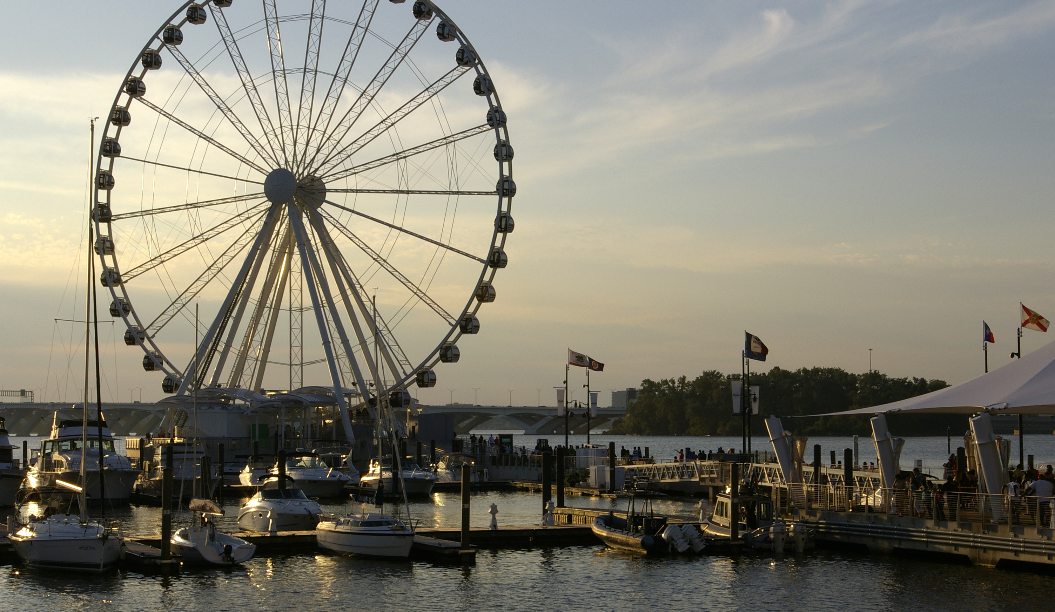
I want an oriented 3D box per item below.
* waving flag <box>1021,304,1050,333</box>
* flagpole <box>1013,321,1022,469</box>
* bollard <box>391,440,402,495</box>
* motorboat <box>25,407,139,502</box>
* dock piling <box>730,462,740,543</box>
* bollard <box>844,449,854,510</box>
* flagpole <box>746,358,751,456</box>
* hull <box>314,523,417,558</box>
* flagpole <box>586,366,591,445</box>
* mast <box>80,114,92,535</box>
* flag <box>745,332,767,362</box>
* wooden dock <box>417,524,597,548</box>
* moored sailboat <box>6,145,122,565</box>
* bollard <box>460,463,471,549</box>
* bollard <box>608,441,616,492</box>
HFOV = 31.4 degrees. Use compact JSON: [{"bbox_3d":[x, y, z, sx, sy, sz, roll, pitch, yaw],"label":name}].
[{"bbox_3d":[26.778,0.647,98.661,1.500,1.500,0.300,0,-4,-6],"label":"waving flag"},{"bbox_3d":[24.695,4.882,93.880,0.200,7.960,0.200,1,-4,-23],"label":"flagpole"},{"bbox_3d":[-8.859,11.014,125.866,0.370,3.640,0.370,1,-4,-23],"label":"bollard"},{"bbox_3d":[-32.717,10.815,137.308,4.800,6.600,14.000,2,-4,-27],"label":"motorboat"},{"bbox_3d":[8.743,8.374,79.026,0.340,3.513,0.340,0,-4,0],"label":"dock piling"},{"bbox_3d":[18.091,9.840,105.586,0.420,3.500,0.420,0,-4,0],"label":"bollard"},{"bbox_3d":[16.984,8.254,143.767,0.180,8.550,0.180,0,-4,0],"label":"flagpole"},{"bbox_3d":[-6.090,9.391,75.328,2.350,1.150,7.800,2,-4,-27],"label":"hull"},{"bbox_3d":[5.302,9.342,162.888,0.190,7.940,0.190,1,-4,-23],"label":"flagpole"},{"bbox_3d":[-16.307,0.514,69.542,0.170,15.040,0.220,2,-4,-25],"label":"mast"},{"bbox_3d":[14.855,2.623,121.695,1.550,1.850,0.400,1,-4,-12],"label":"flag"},{"bbox_3d":[-1.273,10.182,82.922,9.500,0.650,2.500,1,-4,-22],"label":"wooden dock"},{"bbox_3d":[-16.700,1.784,69.135,3.300,15.700,9.500,2,-4,-26],"label":"moored sailboat"},{"bbox_3d":[-2.275,7.499,69.409,0.320,3.360,0.320,1,-4,-23],"label":"bollard"},{"bbox_3d":[6.066,11.599,134.533,0.390,3.710,0.390,0,-4,0],"label":"bollard"}]

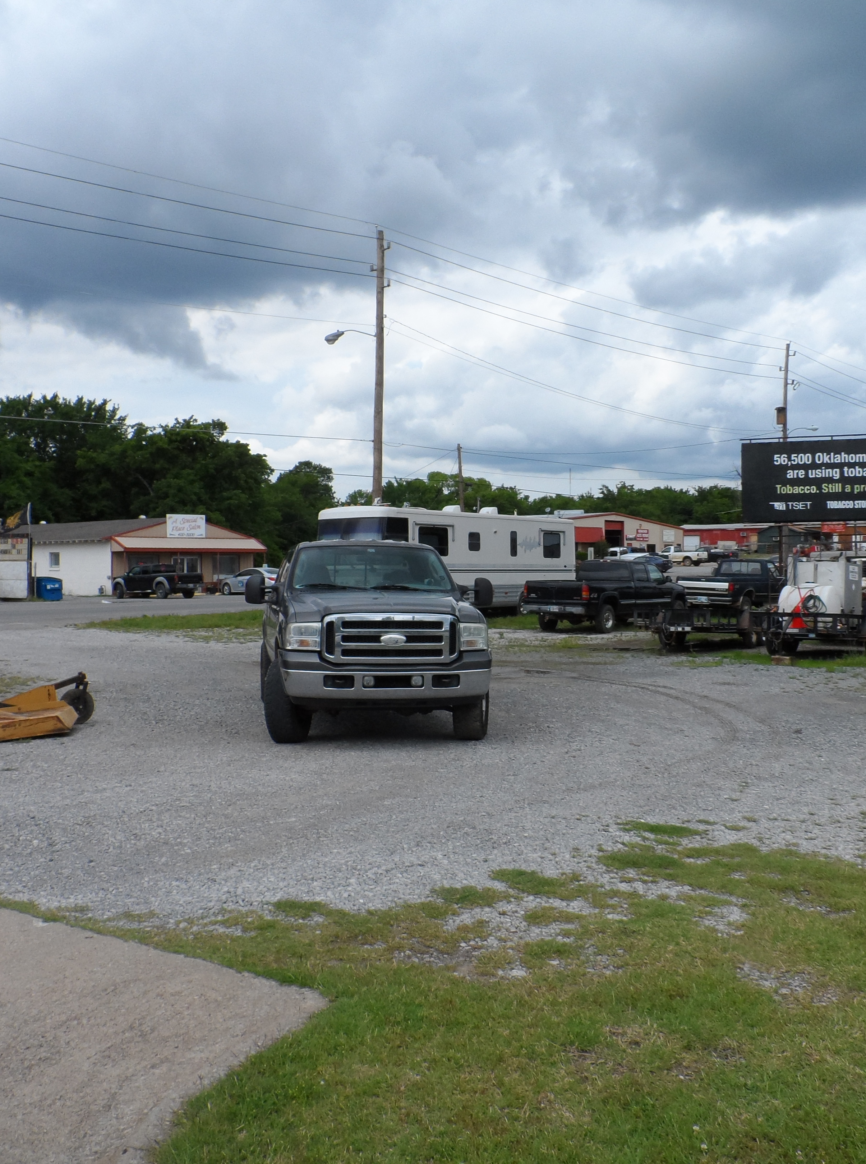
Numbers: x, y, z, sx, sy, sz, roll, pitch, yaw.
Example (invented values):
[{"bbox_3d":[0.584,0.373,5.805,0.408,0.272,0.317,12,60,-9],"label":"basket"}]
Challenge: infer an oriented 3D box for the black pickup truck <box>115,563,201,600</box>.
[{"bbox_3d":[-13.306,-0.069,52.208,5.000,1.700,1.830,1,1,39],"label":"black pickup truck"}]

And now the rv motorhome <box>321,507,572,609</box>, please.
[{"bbox_3d":[0.746,-0.596,32.795,2.470,3.250,9.200,1,1,40],"label":"rv motorhome"}]

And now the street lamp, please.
[{"bbox_3d":[-2.499,-5.046,35.214,0.450,12.400,3.100,-1,1,-44],"label":"street lamp"}]

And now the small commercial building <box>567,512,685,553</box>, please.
[{"bbox_3d":[12.141,-4.172,107.845,20.000,5.100,16.000,0,1,-38],"label":"small commercial building"}]

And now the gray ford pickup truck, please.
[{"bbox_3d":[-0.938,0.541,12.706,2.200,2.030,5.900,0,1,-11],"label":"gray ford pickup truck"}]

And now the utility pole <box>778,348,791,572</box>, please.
[{"bbox_3d":[17.116,-5.322,52.120,0.650,12.400,0.600,-1,1,-44],"label":"utility pole"}]

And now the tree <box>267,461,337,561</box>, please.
[{"bbox_3d":[-11.549,-5.389,97.928,7.500,10.600,7.500,1,1,0],"label":"tree"}]

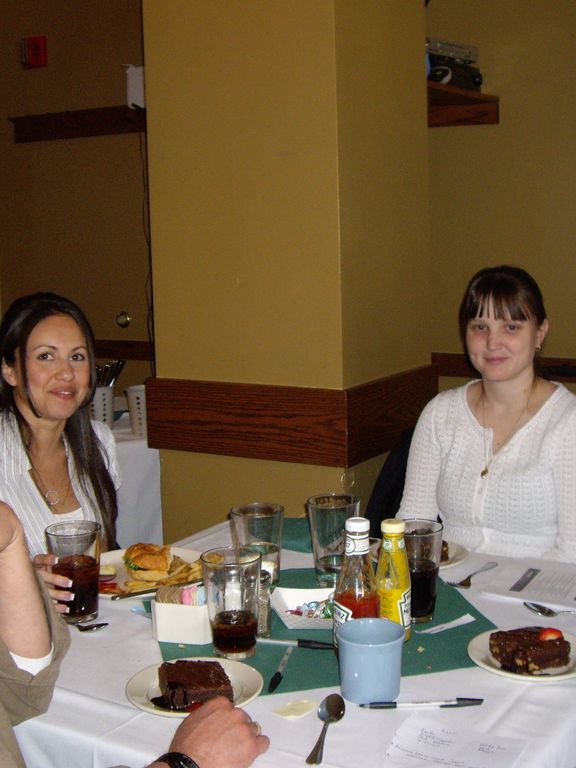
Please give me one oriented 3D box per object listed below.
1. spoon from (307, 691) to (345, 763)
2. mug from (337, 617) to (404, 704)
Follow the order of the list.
[{"bbox_3d":[0.044,0.416,1.367,0.037,0.021,0.177,0,9,10],"label":"spoon"},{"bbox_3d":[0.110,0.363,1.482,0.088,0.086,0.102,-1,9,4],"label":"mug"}]

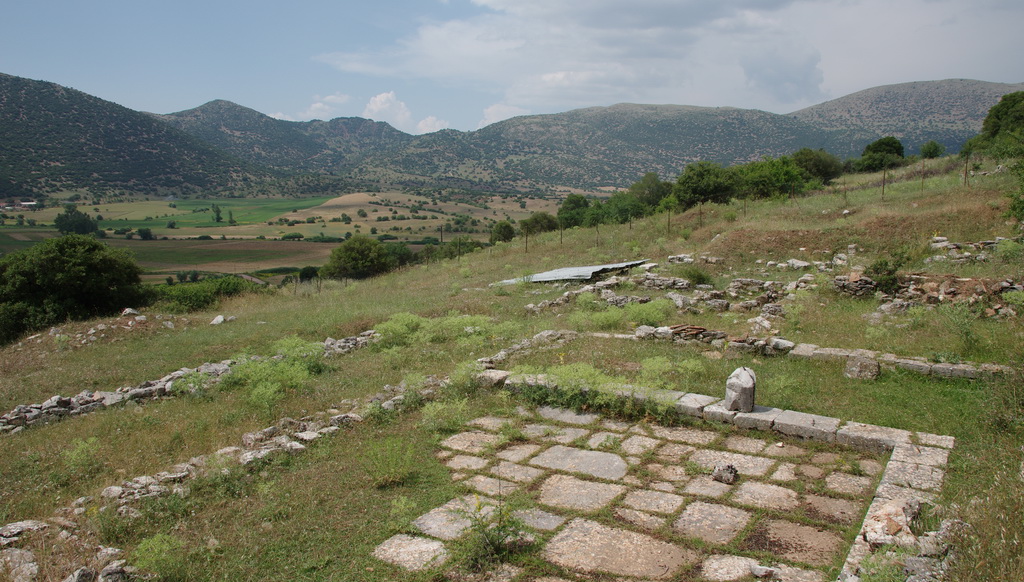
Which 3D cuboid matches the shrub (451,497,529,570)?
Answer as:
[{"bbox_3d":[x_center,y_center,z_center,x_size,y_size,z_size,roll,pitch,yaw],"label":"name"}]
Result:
[{"bbox_3d":[-0.159,1.887,5.500,0.586,0.497,0.528,0,9,-2],"label":"shrub"}]

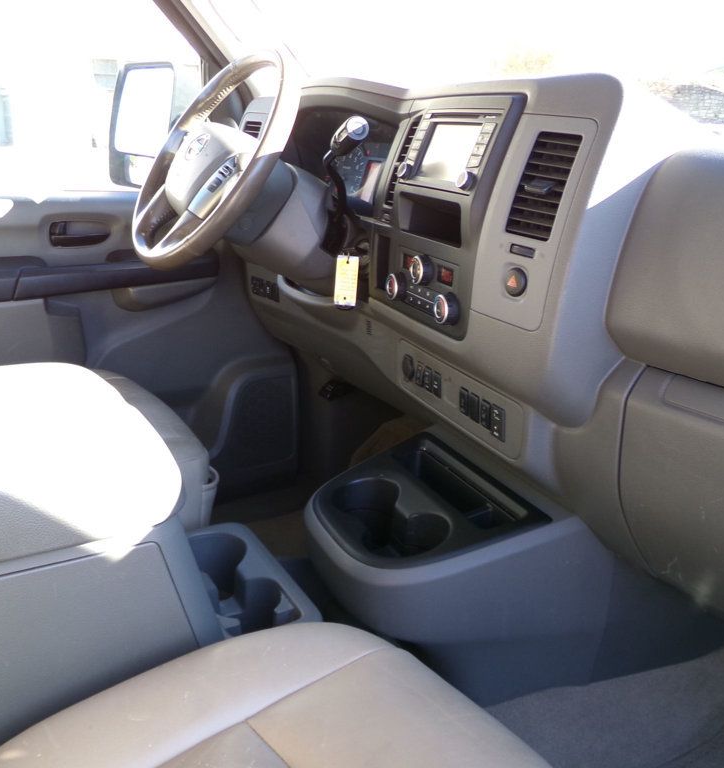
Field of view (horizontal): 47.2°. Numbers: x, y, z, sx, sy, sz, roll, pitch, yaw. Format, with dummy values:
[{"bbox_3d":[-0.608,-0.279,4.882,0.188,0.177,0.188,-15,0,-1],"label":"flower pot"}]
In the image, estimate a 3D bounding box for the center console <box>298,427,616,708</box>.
[{"bbox_3d":[0.063,0.199,0.985,0.300,0.215,0.340,-8,20,-23],"label":"center console"}]

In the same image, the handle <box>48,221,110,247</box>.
[{"bbox_3d":[-0.556,-0.296,1.630,0.120,0.050,0.030,-8,20,-23],"label":"handle"}]

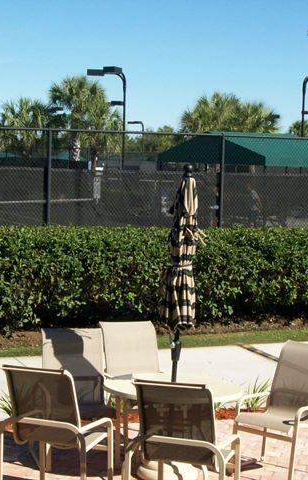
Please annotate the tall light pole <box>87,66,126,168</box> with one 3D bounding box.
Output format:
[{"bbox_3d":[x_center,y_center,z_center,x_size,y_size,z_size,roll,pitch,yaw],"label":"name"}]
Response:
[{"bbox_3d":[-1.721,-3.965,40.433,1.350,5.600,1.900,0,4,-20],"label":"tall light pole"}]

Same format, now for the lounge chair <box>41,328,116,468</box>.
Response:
[{"bbox_3d":[-0.638,1.284,8.543,0.610,1.000,0.740,1,4,-13],"label":"lounge chair"}]

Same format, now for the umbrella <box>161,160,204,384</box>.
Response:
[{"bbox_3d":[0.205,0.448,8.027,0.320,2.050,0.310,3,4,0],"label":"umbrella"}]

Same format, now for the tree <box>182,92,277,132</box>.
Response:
[{"bbox_3d":[3.985,-4.973,55.787,5.300,5.800,4.200,1,4,0],"label":"tree"}]

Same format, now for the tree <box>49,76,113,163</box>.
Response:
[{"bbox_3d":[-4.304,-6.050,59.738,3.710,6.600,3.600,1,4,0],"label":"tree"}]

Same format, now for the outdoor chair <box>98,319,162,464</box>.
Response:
[{"bbox_3d":[-0.179,1.260,9.075,0.610,1.000,0.740,0,4,-16],"label":"outdoor chair"}]

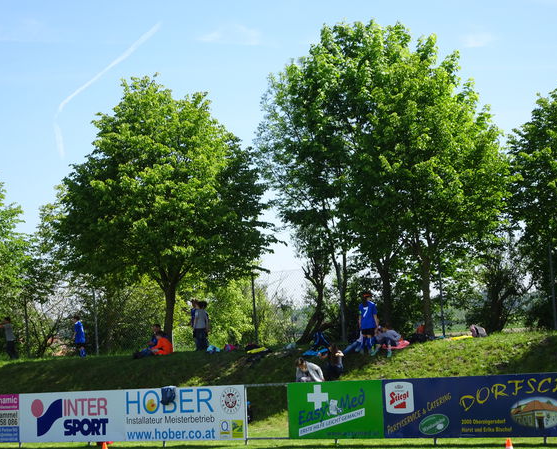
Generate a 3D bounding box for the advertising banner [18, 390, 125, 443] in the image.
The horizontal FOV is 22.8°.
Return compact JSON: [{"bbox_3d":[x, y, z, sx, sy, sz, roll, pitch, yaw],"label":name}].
[{"bbox_3d":[-4.240,3.936,28.275,3.030,1.000,0.040,-7,-7,36],"label":"advertising banner"}]

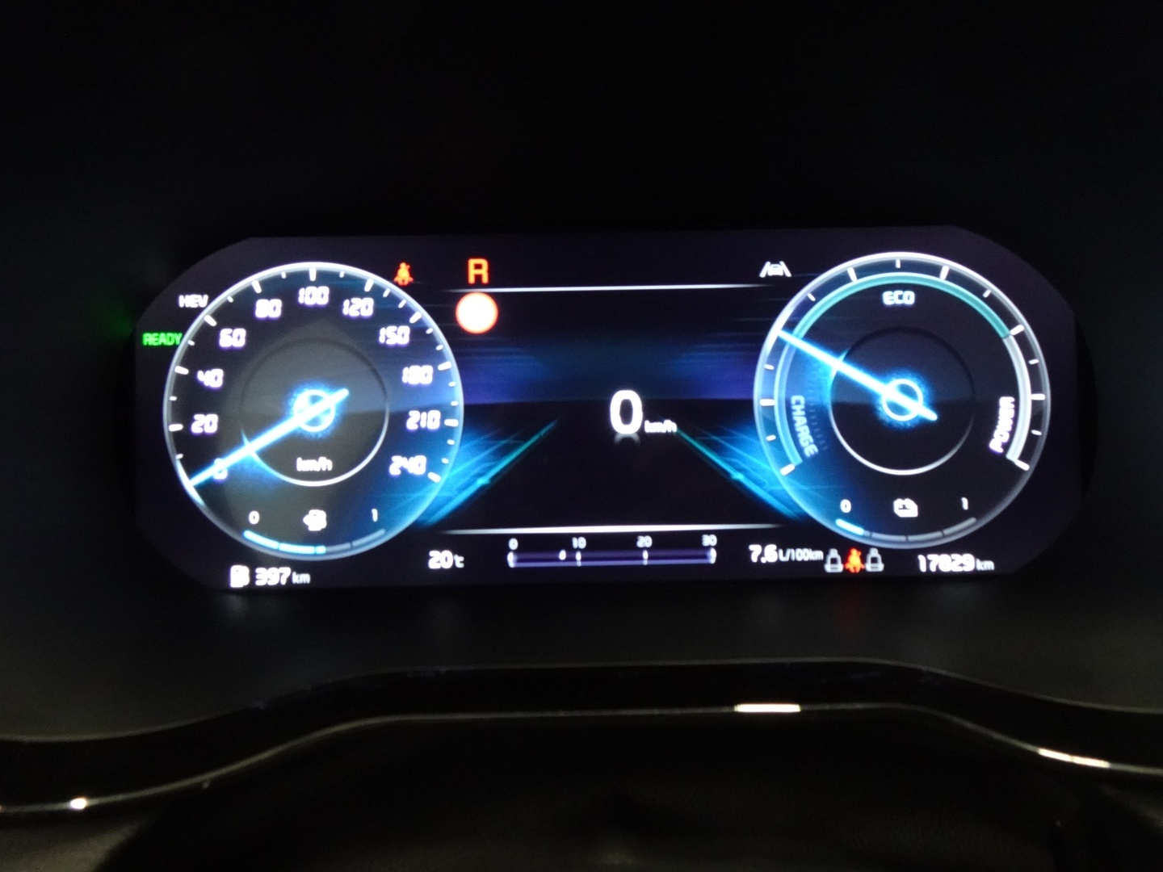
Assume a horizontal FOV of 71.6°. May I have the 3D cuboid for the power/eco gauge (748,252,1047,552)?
[{"bbox_3d":[0.100,-0.011,0.252,0.092,0.092,0.010,-1,0,-1],"label":"power/eco gauge"}]

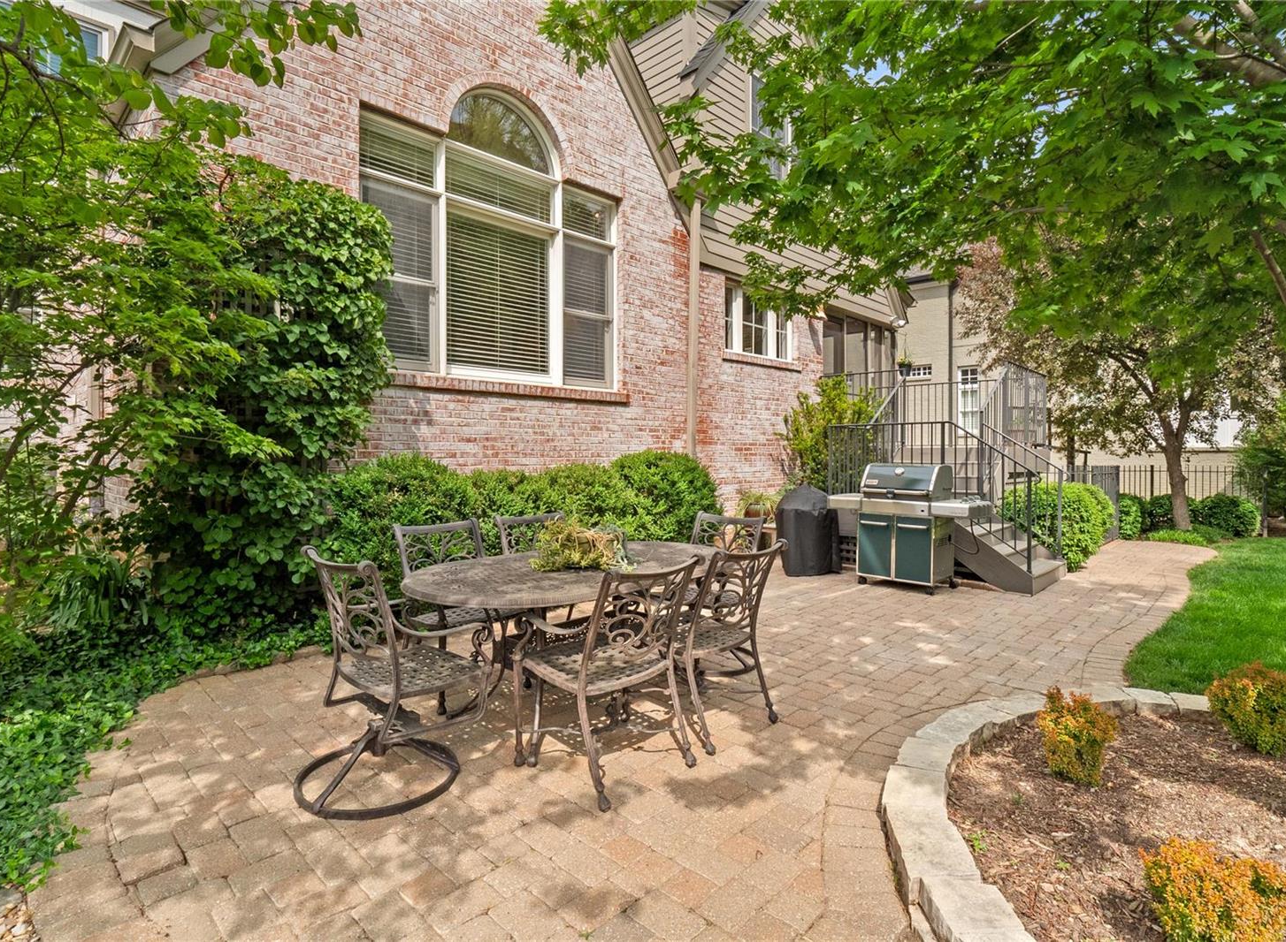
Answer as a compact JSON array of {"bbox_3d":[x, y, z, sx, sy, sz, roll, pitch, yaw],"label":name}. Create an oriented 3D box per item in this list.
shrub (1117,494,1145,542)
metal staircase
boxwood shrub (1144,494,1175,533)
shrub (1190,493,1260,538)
[{"bbox_3d":[8.013,0.738,10.363,0.550,0.748,0.600,1,1,38],"label":"shrub"},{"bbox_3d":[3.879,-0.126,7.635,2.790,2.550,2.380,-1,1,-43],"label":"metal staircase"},{"bbox_3d":[9.489,0.754,11.513,0.600,0.679,0.620,1,1,40],"label":"boxwood shrub"},{"bbox_3d":[10.294,0.777,11.114,0.950,0.733,0.950,1,1,43],"label":"shrub"}]

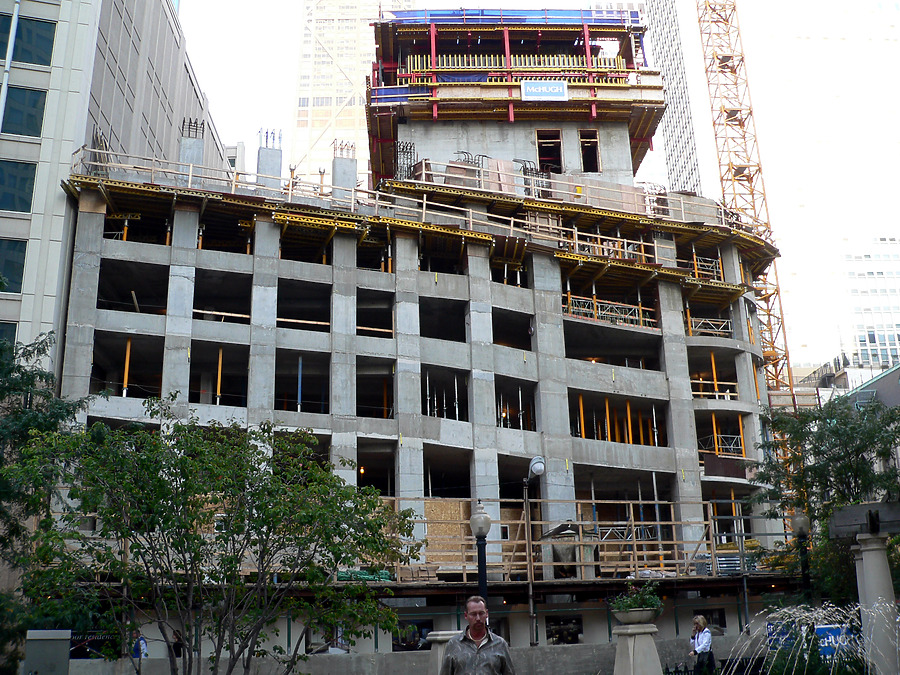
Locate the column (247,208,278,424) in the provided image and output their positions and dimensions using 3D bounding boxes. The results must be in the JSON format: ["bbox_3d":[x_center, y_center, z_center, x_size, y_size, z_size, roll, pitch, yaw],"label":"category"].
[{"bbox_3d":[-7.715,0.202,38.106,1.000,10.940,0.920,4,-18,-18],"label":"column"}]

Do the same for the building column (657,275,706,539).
[{"bbox_3d":[10.425,3.752,43.438,1.120,13.160,0.920,4,-18,-18],"label":"building column"}]

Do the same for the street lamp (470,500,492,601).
[{"bbox_3d":[0.686,5.343,18.849,0.450,4.090,0.450,-2,-17,0],"label":"street lamp"}]

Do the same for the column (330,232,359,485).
[{"bbox_3d":[-4.432,1.454,38.830,0.980,12.210,0.920,4,-18,-18],"label":"column"}]

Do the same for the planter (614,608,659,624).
[{"bbox_3d":[2.706,4.069,13.652,0.670,0.230,0.670,-2,-17,0],"label":"planter"}]

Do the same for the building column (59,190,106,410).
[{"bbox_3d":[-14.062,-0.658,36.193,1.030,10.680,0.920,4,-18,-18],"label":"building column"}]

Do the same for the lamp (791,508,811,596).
[{"bbox_3d":[7.723,5.648,20.145,0.450,3.890,0.450,-2,-17,0],"label":"lamp"}]

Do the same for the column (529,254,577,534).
[{"bbox_3d":[4.425,2.799,41.599,1.300,13.540,0.920,4,-18,-18],"label":"column"}]

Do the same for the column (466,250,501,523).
[{"bbox_3d":[1.246,2.413,40.067,0.980,13.410,0.920,4,-18,-18],"label":"column"}]

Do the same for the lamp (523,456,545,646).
[{"bbox_3d":[2.494,6.205,27.386,0.450,5.600,1.050,4,-18,-18],"label":"lamp"}]

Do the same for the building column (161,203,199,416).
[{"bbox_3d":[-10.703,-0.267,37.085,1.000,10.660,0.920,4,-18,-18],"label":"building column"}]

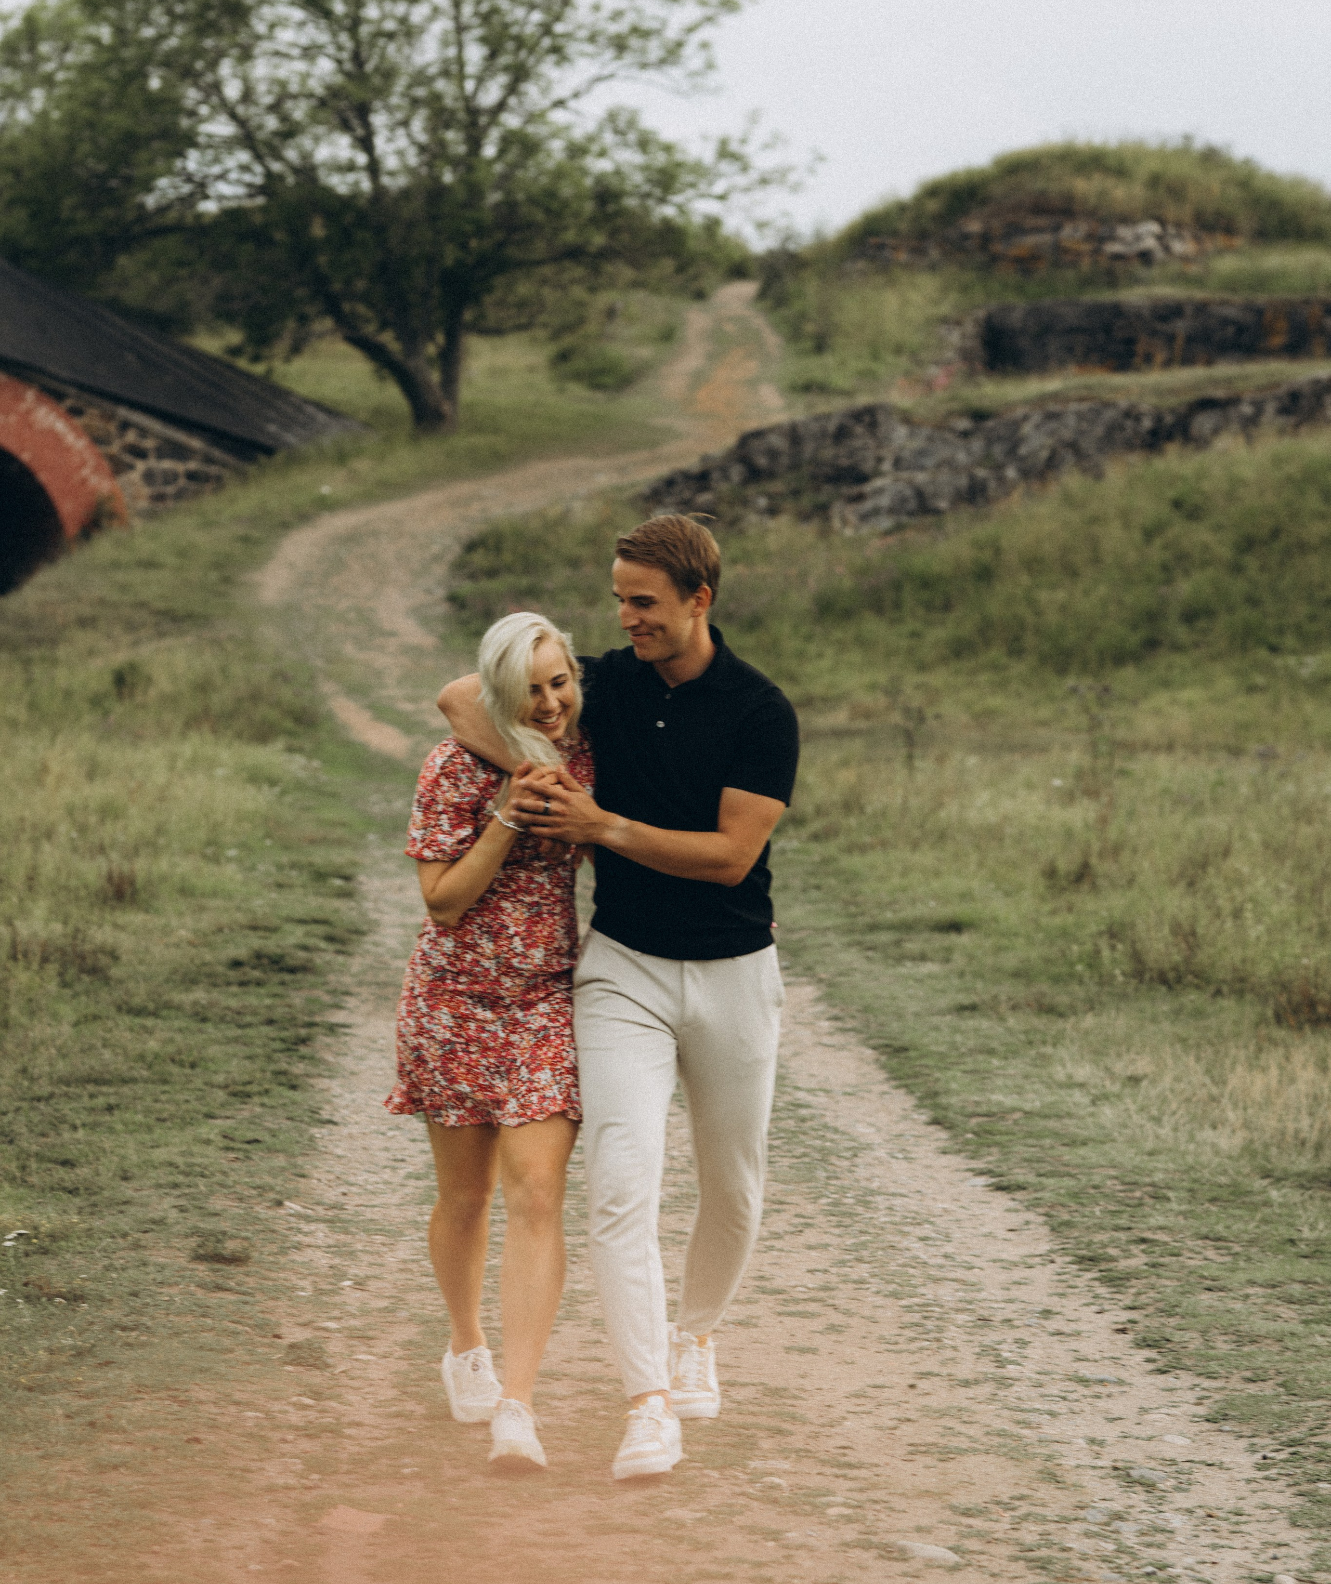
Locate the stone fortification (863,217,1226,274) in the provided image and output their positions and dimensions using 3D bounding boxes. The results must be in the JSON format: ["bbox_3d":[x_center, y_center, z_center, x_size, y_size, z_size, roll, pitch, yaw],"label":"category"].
[{"bbox_3d":[4.977,-7.181,62.000,4.700,0.720,1.600,0,2,7],"label":"stone fortification"}]

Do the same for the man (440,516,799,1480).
[{"bbox_3d":[-0.088,0.362,9.080,0.660,1.800,0.750,0,2,12],"label":"man"}]

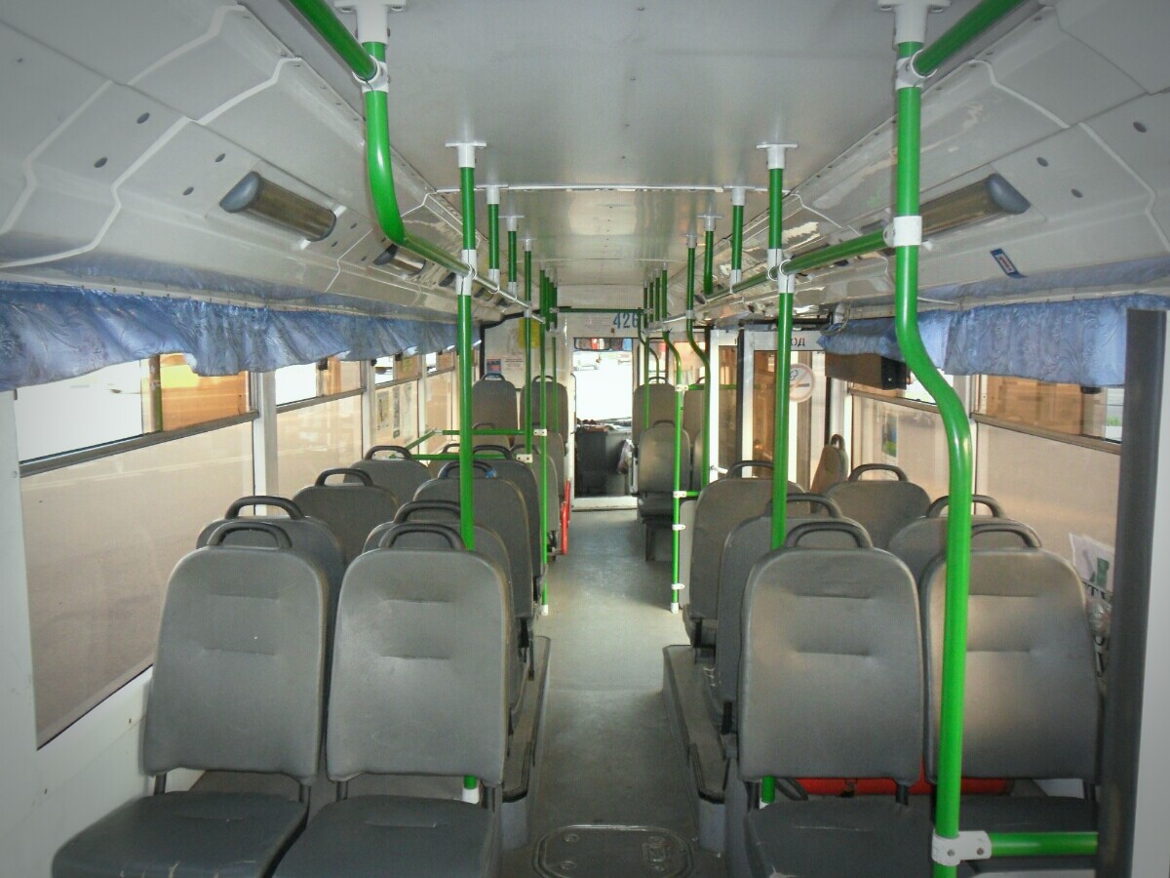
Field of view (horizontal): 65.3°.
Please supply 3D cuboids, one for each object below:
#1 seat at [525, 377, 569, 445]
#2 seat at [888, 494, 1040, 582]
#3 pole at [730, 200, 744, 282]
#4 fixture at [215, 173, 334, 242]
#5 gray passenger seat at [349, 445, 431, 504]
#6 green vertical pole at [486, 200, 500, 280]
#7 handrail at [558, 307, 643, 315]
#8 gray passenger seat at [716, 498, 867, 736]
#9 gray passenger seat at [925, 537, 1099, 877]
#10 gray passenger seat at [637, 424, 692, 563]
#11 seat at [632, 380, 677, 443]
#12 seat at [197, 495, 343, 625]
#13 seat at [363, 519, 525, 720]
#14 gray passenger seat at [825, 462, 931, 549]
[{"bbox_3d":[-0.361,-0.197,8.469,0.440,0.790,0.540,0,6,0],"label":"seat"},{"bbox_3d":[1.046,0.521,2.785,0.440,0.790,0.540,0,6,0],"label":"seat"},{"bbox_3d":[0.481,-0.624,2.887,0.042,0.261,0.042,0,6,0],"label":"pole"},{"bbox_3d":[-0.728,-0.548,2.239,0.112,0.055,0.600,-40,5,4],"label":"fixture"},{"bbox_3d":[-0.833,0.442,4.161,0.440,0.920,0.560,0,6,0],"label":"gray passenger seat"},{"bbox_3d":[-0.291,-0.634,2.900,0.036,0.285,0.036,0,6,0],"label":"green vertical pole"},{"bbox_3d":[0.131,-1.093,7.796,0.750,0.037,0.037,0,6,0],"label":"handrail"},{"bbox_3d":[0.601,0.598,2.808,0.440,0.920,0.560,0,6,0],"label":"gray passenger seat"},{"bbox_3d":[1.038,0.620,2.061,0.440,0.790,0.540,0,6,0],"label":"gray passenger seat"},{"bbox_3d":[0.644,0.417,7.446,0.440,1.100,0.560,0,6,0],"label":"gray passenger seat"},{"bbox_3d":[0.629,-0.166,8.265,0.440,0.790,0.540,0,6,0],"label":"seat"},{"bbox_3d":[-0.844,0.598,2.749,0.440,0.920,0.560,0,6,0],"label":"seat"},{"bbox_3d":[-0.405,0.598,2.766,0.440,0.920,0.560,0,6,0],"label":"seat"},{"bbox_3d":[1.044,0.516,3.560,0.440,0.920,0.560,0,6,0],"label":"gray passenger seat"}]

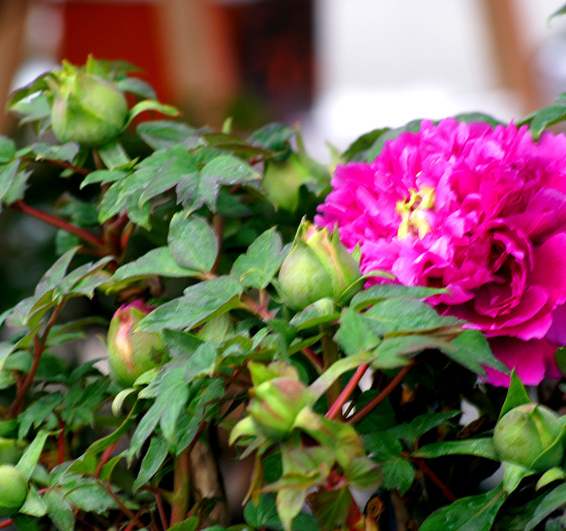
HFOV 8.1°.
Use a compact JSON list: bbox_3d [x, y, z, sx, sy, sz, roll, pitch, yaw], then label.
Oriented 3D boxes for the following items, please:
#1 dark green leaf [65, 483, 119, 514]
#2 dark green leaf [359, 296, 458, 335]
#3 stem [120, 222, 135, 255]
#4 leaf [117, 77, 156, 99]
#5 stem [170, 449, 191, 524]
[{"bbox_3d":[-0.098,0.120,2.060,0.028,0.015,0.020,0,8,0],"label":"dark green leaf"},{"bbox_3d":[0.064,0.025,2.040,0.047,0.008,0.022,6,41,-2],"label":"dark green leaf"},{"bbox_3d":[-0.082,-0.014,2.110,0.005,0.017,0.005,19,0,0],"label":"stem"},{"bbox_3d":[-0.079,-0.095,2.140,0.022,0.010,0.016,0,8,0],"label":"leaf"},{"bbox_3d":[-0.053,0.115,2.070,0.008,0.040,0.008,6,6,0],"label":"stem"}]

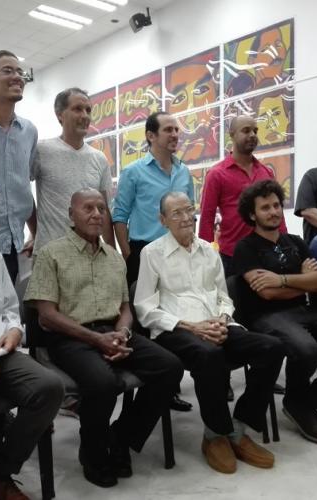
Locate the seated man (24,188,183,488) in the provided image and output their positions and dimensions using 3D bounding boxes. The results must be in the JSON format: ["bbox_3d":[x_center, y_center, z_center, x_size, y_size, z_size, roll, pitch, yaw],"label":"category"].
[{"bbox_3d":[-0.257,0.323,2.321,0.530,1.216,0.700,-2,2,-31],"label":"seated man"}]

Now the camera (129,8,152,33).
[{"bbox_3d":[-0.334,-4.147,9.400,0.360,0.380,0.260,-19,12,-33],"label":"camera"}]

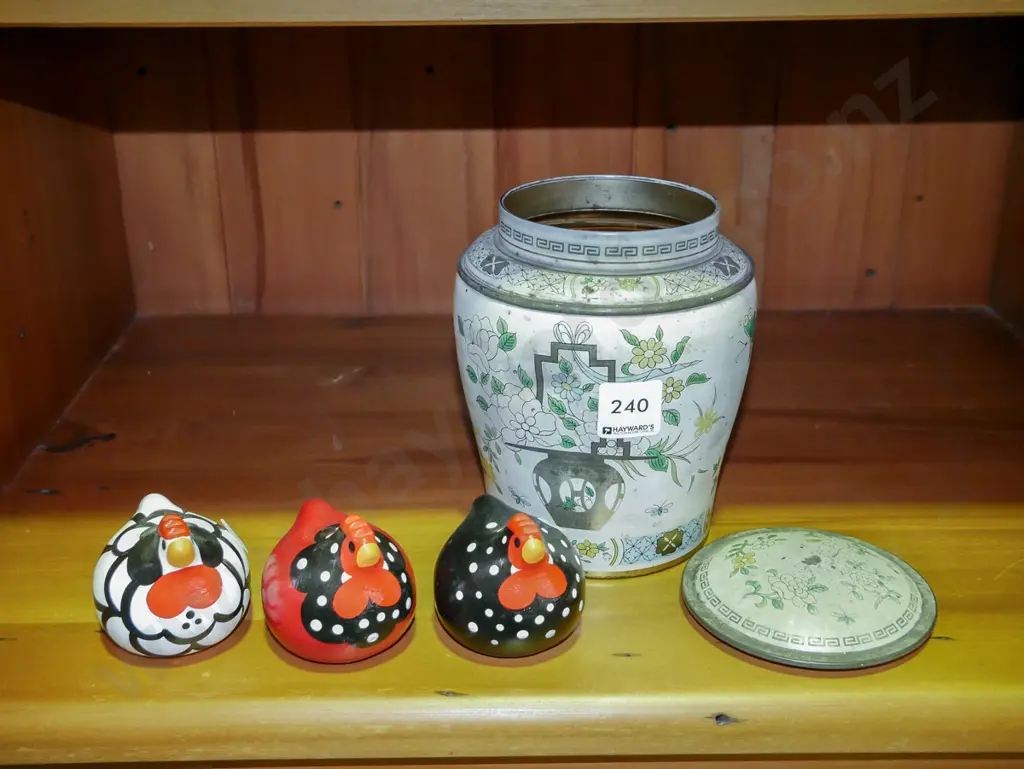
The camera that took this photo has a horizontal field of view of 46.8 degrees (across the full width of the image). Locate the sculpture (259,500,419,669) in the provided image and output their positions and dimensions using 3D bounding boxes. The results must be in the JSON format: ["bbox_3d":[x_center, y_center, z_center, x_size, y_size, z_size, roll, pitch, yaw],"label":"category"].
[{"bbox_3d":[-0.075,0.084,0.511,0.065,0.063,0.067,-18,28,-35],"label":"sculpture"}]

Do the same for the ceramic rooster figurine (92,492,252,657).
[{"bbox_3d":[-0.153,0.088,0.537,0.069,0.069,0.072,-13,27,-27],"label":"ceramic rooster figurine"}]

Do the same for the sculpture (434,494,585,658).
[{"bbox_3d":[-0.001,0.082,0.515,0.065,0.062,0.067,-14,27,-30],"label":"sculpture"}]

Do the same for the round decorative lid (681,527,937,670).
[{"bbox_3d":[0.135,0.093,0.542,0.114,0.019,0.114,0,23,0],"label":"round decorative lid"}]

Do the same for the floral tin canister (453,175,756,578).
[{"bbox_3d":[0.047,-0.009,0.620,0.150,0.177,0.150,0,24,-1],"label":"floral tin canister"}]

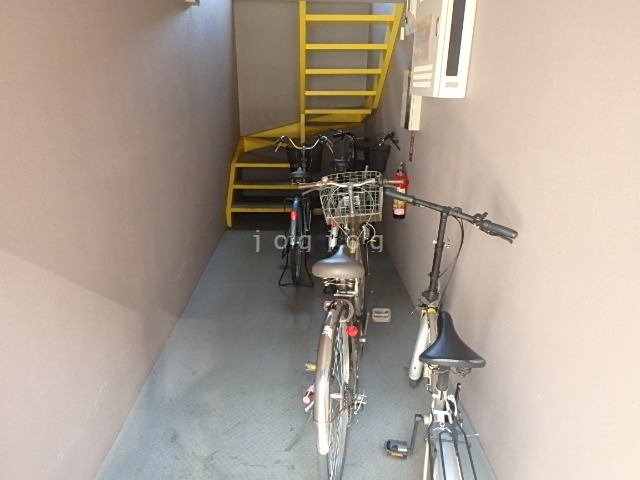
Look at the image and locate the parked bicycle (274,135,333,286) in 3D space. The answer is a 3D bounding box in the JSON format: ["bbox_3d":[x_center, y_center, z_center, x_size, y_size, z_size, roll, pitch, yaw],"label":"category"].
[{"bbox_3d":[-0.152,-0.328,3.431,0.540,1.080,1.760,1,22,3],"label":"parked bicycle"}]

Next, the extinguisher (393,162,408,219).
[{"bbox_3d":[0.626,-0.383,3.007,0.120,0.450,0.120,6,23,11],"label":"extinguisher"}]

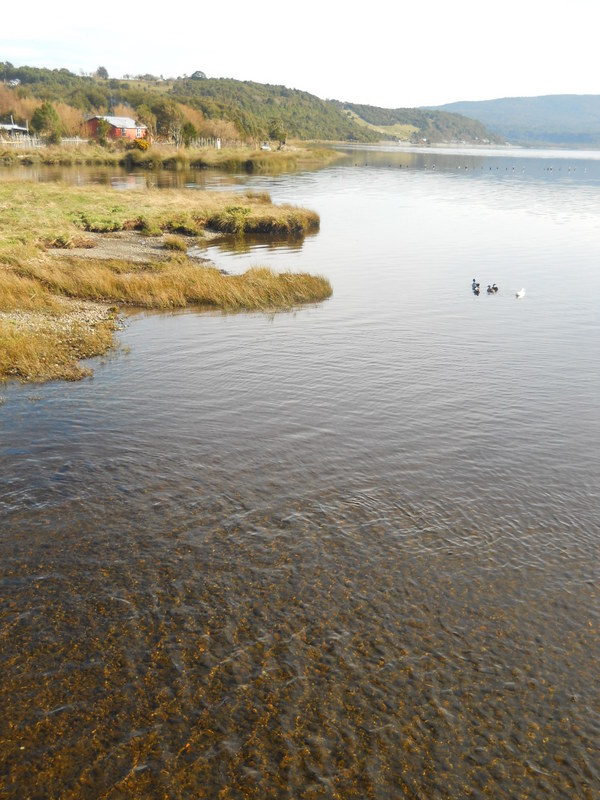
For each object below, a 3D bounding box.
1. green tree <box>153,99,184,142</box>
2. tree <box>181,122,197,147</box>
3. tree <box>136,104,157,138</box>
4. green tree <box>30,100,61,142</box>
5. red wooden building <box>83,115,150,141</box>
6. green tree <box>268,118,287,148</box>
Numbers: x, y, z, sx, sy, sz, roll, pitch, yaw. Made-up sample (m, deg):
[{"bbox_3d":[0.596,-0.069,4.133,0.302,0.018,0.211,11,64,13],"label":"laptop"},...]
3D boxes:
[{"bbox_3d":[-22.689,-48.111,147.714,5.227,7.130,5.227,-1,17,-8],"label":"green tree"},{"bbox_3d":[-18.040,-43.247,139.332,2.435,3.645,2.435,-1,17,-7],"label":"tree"},{"bbox_3d":[-26.246,-47.423,146.281,3.176,5.715,3.176,-2,17,-10],"label":"tree"},{"bbox_3d":[-40.254,-43.941,135.472,4.055,6.204,4.055,-3,18,-16],"label":"green tree"},{"bbox_3d":[-31.566,-46.455,146.610,7.137,3.946,8.735,9,19,25],"label":"red wooden building"},{"bbox_3d":[-3.856,-46.083,147.941,2.919,4.840,2.919,1,17,-2],"label":"green tree"}]

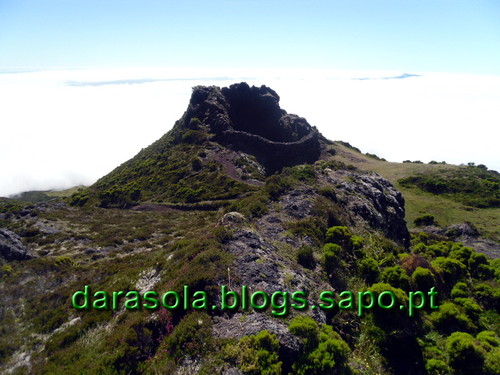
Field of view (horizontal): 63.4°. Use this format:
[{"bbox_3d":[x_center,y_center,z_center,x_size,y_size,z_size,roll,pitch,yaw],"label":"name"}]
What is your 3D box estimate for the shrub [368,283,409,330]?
[{"bbox_3d":[3.151,2.707,9.200,0.930,1.000,0.900,1,16,0],"label":"shrub"}]

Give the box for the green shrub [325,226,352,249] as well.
[{"bbox_3d":[2.626,1.516,12.000,0.806,0.718,0.766,0,16,0],"label":"green shrub"}]

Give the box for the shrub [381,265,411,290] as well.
[{"bbox_3d":[3.598,2.258,10.000,0.720,0.707,0.684,0,16,0],"label":"shrub"}]

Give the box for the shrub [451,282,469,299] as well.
[{"bbox_3d":[5.336,2.644,10.300,0.445,0.448,0.422,0,16,0],"label":"shrub"}]

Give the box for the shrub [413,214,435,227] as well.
[{"bbox_3d":[9.547,1.812,22.000,1.161,0.685,1.103,0,16,0],"label":"shrub"}]

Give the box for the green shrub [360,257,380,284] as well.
[{"bbox_3d":[3.162,2.196,10.700,0.462,0.741,0.485,0,16,0],"label":"green shrub"}]

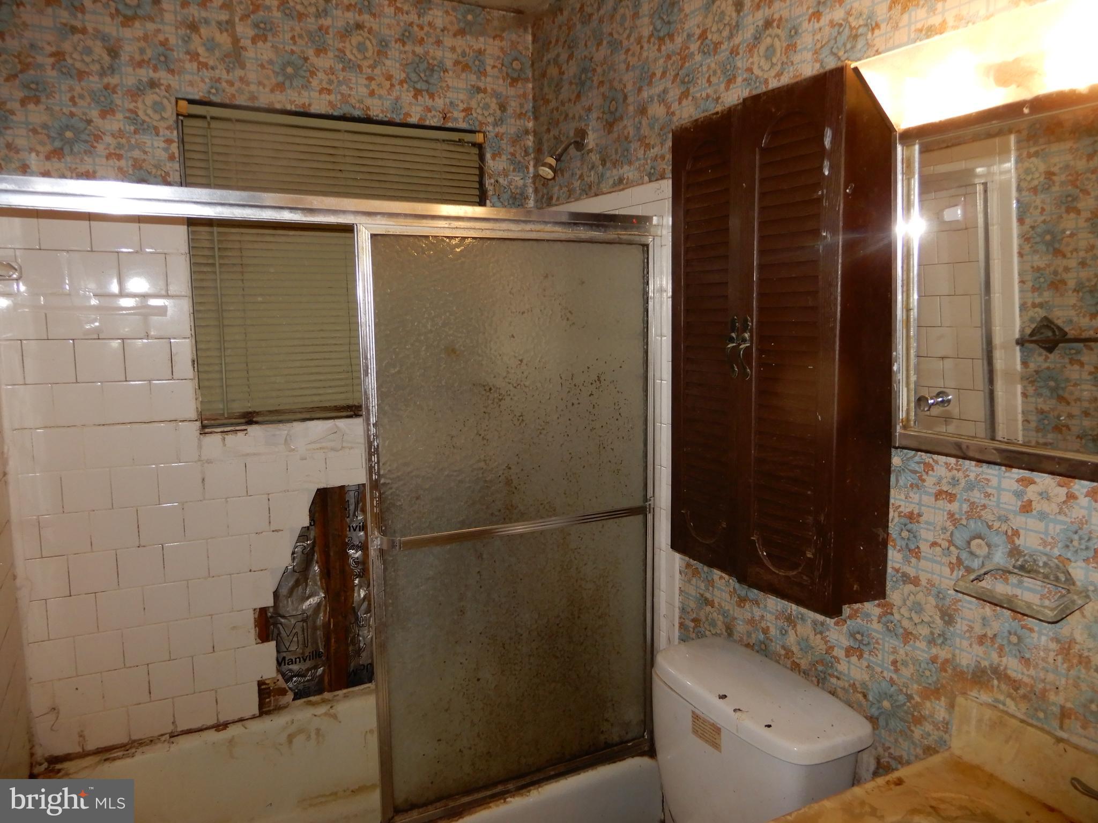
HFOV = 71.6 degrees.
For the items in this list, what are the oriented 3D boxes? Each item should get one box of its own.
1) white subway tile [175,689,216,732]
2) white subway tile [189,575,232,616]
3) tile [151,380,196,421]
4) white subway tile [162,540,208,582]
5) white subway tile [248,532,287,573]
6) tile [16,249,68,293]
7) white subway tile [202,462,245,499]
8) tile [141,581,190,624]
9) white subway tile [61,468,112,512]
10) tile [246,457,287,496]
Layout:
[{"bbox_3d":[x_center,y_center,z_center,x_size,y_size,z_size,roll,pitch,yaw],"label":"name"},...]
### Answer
[{"bbox_3d":[-0.988,0.842,2.135,0.108,0.106,0.008,-4,8,-25],"label":"white subway tile"},{"bbox_3d":[-0.940,0.513,2.116,0.108,0.108,0.008,-4,8,-25],"label":"white subway tile"},{"bbox_3d":[-0.993,-0.029,2.022,0.104,0.108,0.008,-4,8,-25],"label":"tile"},{"bbox_3d":[-0.998,0.409,2.088,0.108,0.108,0.009,-4,7,-27],"label":"white subway tile"},{"bbox_3d":[-0.809,0.404,2.187,0.103,0.108,0.009,-4,7,-27],"label":"white subway tile"},{"bbox_3d":[-1.242,-0.338,1.870,0.108,0.108,0.009,-4,7,-25],"label":"tile"},{"bbox_3d":[-0.891,0.183,2.090,0.108,0.108,0.009,-4,7,-25],"label":"white subway tile"},{"bbox_3d":[-1.043,0.521,2.075,0.108,0.108,0.009,-4,7,-27],"label":"tile"},{"bbox_3d":[-1.185,0.201,1.955,0.108,0.108,0.009,-4,7,-25],"label":"white subway tile"},{"bbox_3d":[-0.781,0.176,2.119,0.107,0.107,0.010,-3,8,-24],"label":"tile"}]

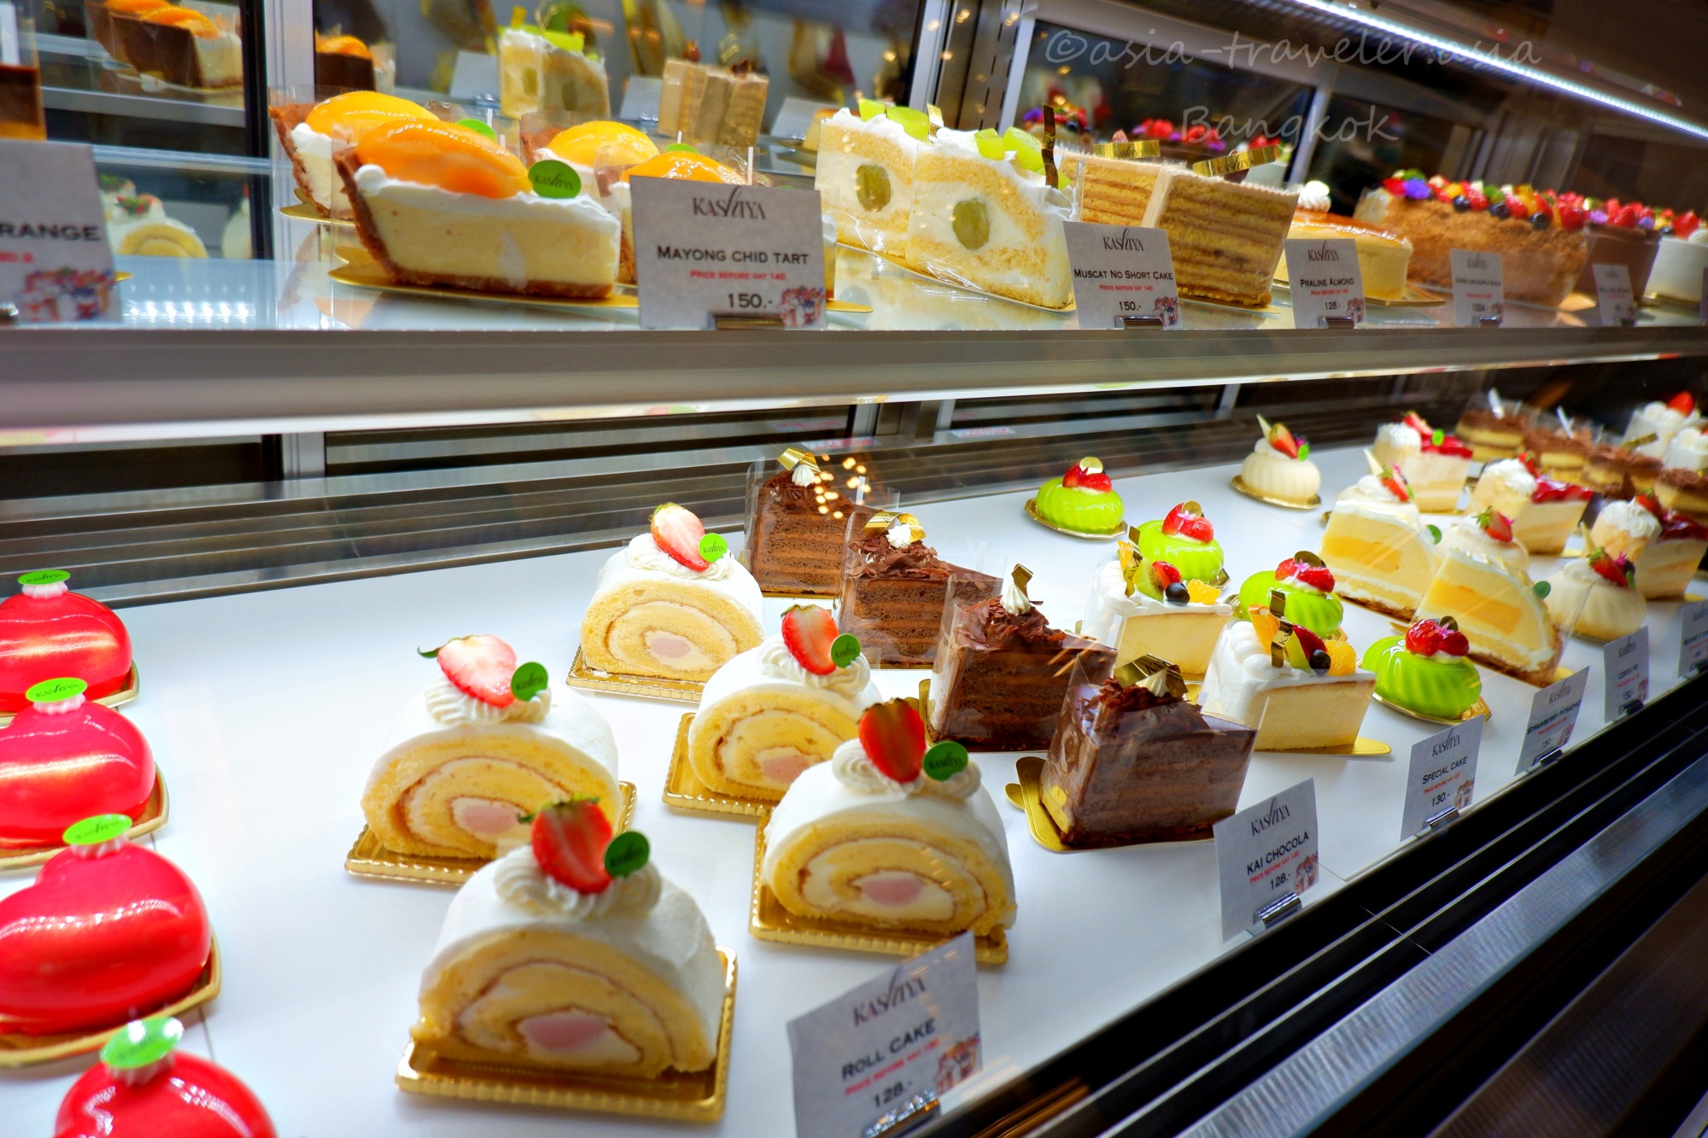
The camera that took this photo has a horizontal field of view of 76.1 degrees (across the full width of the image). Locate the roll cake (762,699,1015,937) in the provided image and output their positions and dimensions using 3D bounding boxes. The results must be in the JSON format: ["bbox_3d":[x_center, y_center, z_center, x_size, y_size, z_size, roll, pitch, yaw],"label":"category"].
[{"bbox_3d":[0.017,0.088,0.411,0.093,0.086,0.038,9,26,-7],"label":"roll cake"}]

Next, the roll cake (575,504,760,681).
[{"bbox_3d":[-0.083,0.009,0.527,0.088,0.084,0.038,9,26,-7],"label":"roll cake"}]

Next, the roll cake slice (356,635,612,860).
[{"bbox_3d":[-0.129,0.062,0.402,0.090,0.085,0.038,8,27,-8],"label":"roll cake slice"}]

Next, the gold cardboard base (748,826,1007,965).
[{"bbox_3d":[0.010,0.135,0.474,0.106,0.008,0.076,8,26,-6],"label":"gold cardboard base"}]

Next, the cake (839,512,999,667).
[{"bbox_3d":[0.043,0.010,0.645,0.091,0.086,0.063,11,26,-1],"label":"cake"}]

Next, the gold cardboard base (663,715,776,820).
[{"bbox_3d":[-0.032,0.088,0.484,0.096,0.006,0.062,9,26,-6],"label":"gold cardboard base"}]

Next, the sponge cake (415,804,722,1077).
[{"bbox_3d":[-0.090,0.117,0.367,0.099,0.093,0.046,8,26,-6],"label":"sponge cake"}]

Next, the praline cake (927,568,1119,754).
[{"bbox_3d":[0.100,0.047,0.584,0.091,0.093,0.063,10,26,-2],"label":"praline cake"}]

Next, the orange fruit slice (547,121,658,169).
[{"bbox_3d":[-0.105,-0.177,0.456,0.047,0.018,0.033,6,27,-12],"label":"orange fruit slice"}]

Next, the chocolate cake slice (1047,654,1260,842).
[{"bbox_3d":[0.143,0.083,0.508,0.091,0.082,0.057,8,24,-5],"label":"chocolate cake slice"}]

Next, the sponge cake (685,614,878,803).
[{"bbox_3d":[-0.026,0.058,0.514,0.097,0.090,0.045,9,26,-5],"label":"sponge cake"}]

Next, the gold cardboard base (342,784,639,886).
[{"bbox_3d":[-0.150,0.107,0.467,0.106,0.008,0.076,8,26,-6],"label":"gold cardboard base"}]

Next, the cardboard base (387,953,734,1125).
[{"bbox_3d":[-0.088,0.143,0.352,0.096,0.006,0.062,9,26,-7],"label":"cardboard base"}]

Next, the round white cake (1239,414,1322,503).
[{"bbox_3d":[0.426,-0.109,1.063,0.077,0.068,0.077,9,26,-4],"label":"round white cake"}]

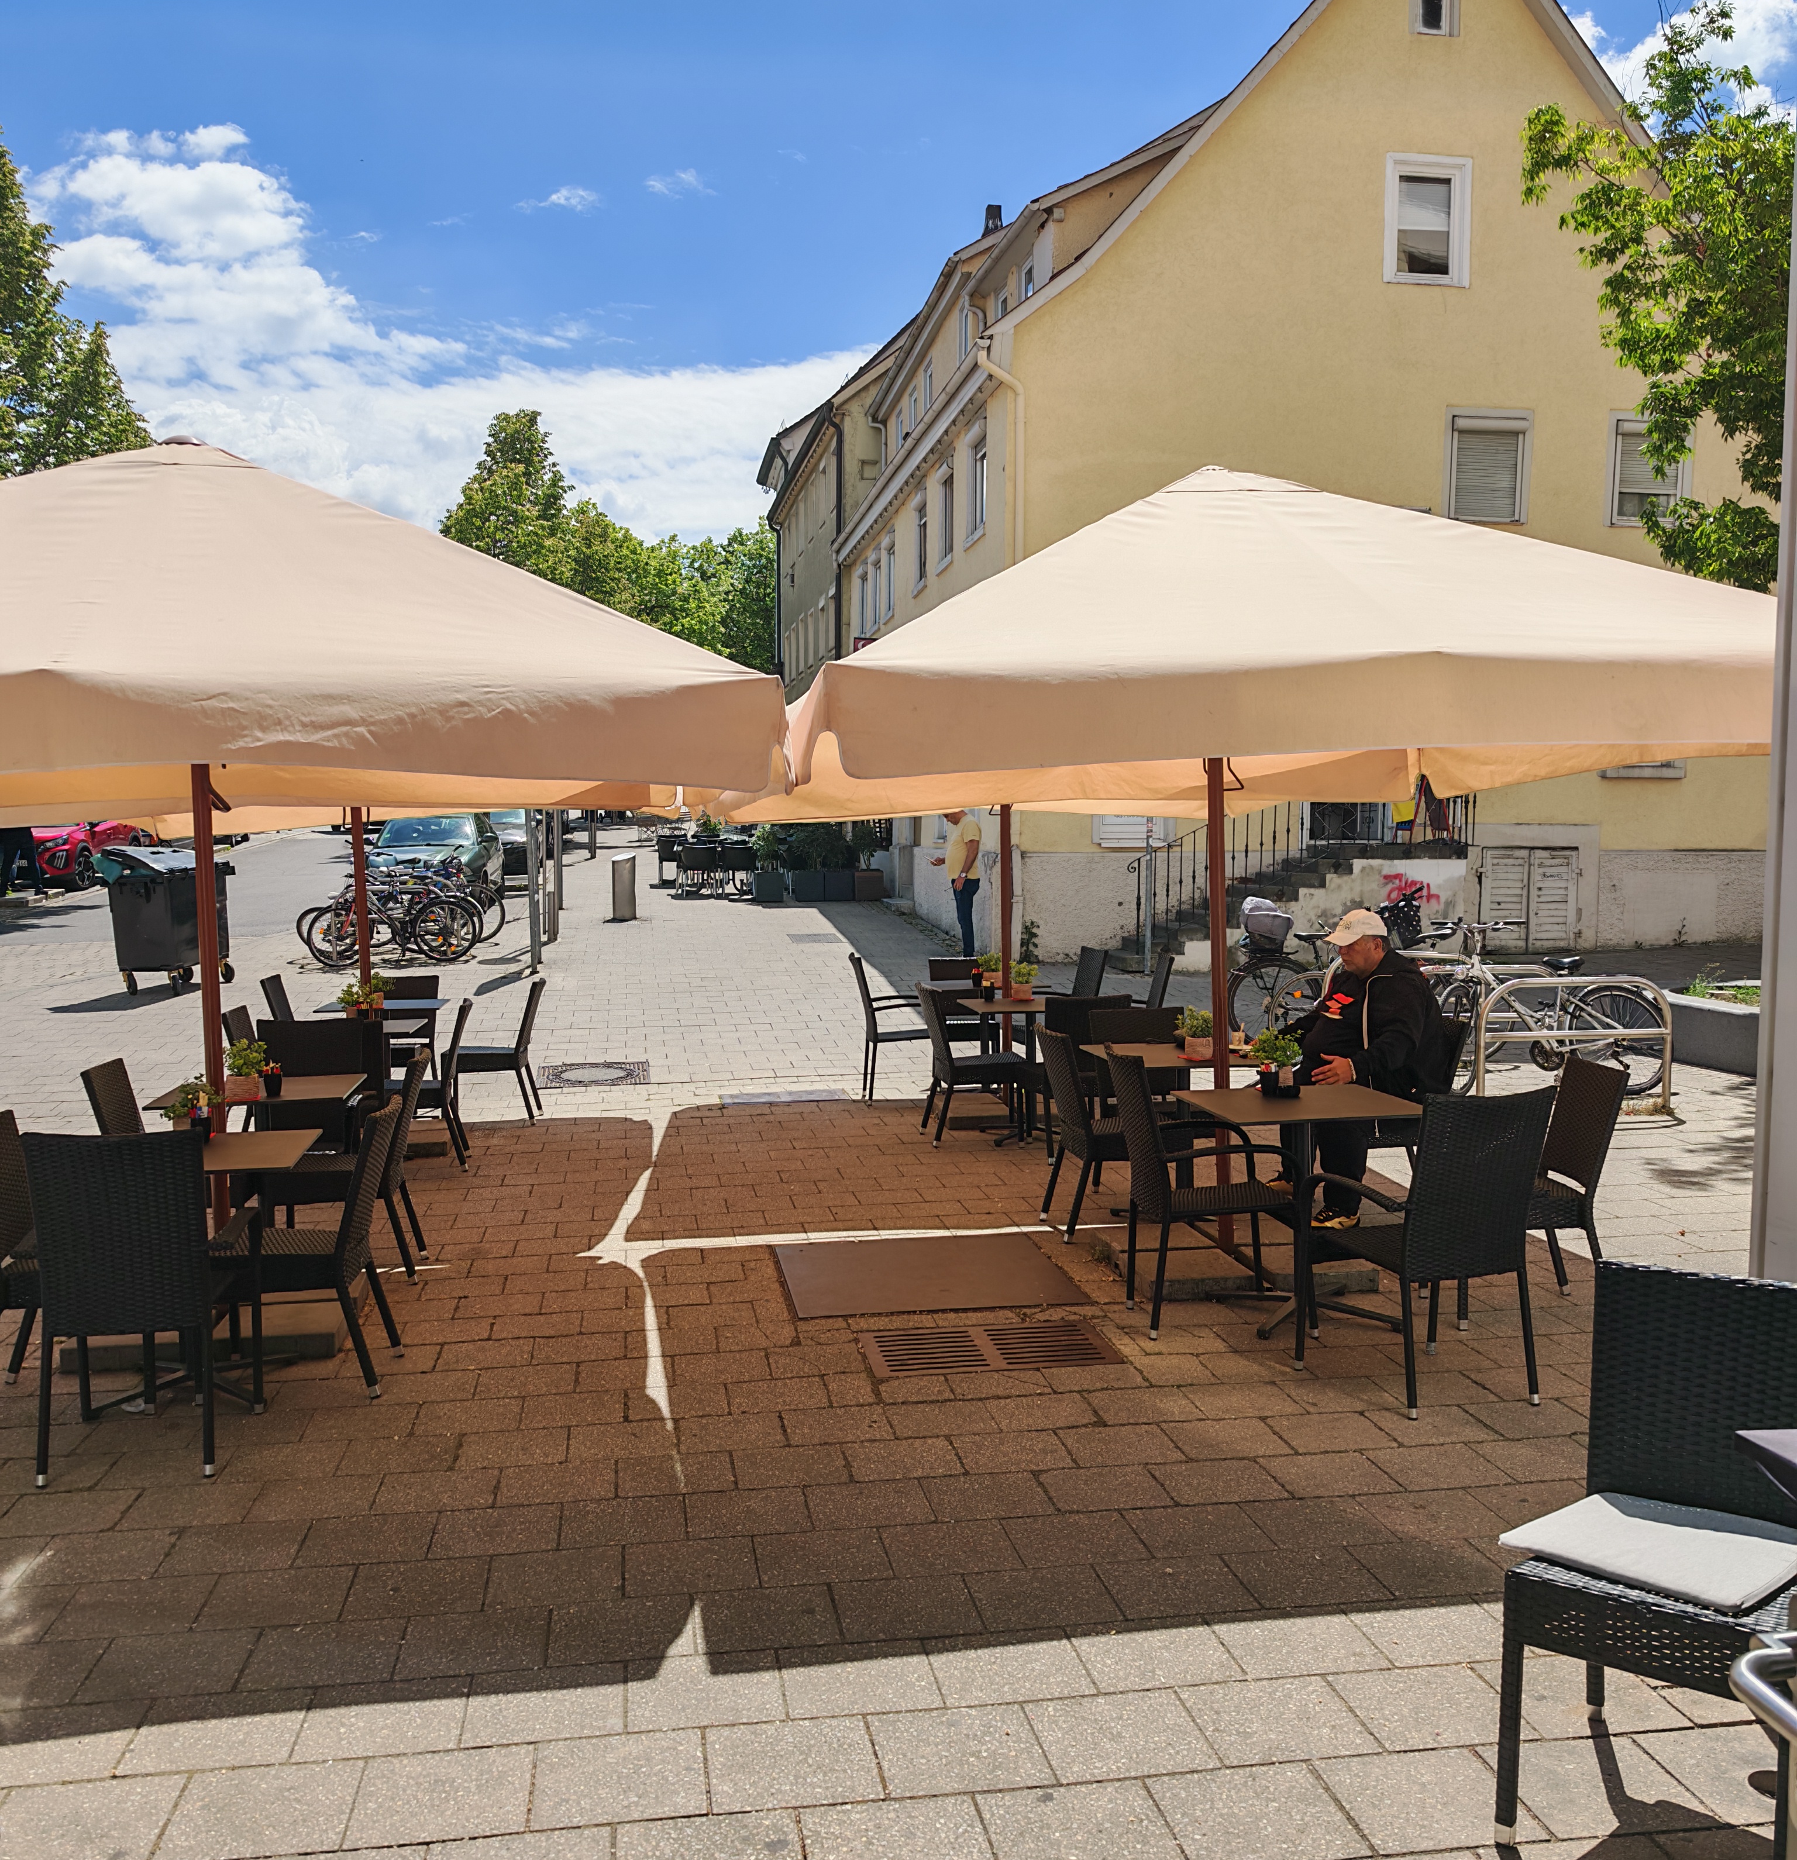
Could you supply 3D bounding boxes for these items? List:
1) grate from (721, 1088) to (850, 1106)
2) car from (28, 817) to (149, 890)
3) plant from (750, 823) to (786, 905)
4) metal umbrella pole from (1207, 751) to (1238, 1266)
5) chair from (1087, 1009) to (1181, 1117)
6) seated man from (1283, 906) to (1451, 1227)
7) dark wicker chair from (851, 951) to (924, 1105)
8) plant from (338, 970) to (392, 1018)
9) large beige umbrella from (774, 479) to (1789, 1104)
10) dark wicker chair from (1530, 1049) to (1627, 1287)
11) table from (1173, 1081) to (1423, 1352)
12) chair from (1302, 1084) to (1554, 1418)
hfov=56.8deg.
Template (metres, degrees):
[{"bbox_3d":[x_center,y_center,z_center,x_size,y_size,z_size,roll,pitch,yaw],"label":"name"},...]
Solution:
[{"bbox_3d":[-0.741,1.097,10.819,0.810,0.030,0.430,-1,3,-8],"label":"grate"},{"bbox_3d":[-15.850,-1.620,31.500,1.780,1.550,4.300,-1,4,-7],"label":"car"},{"bbox_3d":[-1.956,-1.029,25.541,0.530,1.220,0.530,-1,6,-8],"label":"plant"},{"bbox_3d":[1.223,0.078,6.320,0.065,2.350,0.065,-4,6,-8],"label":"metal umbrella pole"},{"bbox_3d":[1.216,0.823,7.663,0.460,0.860,0.580,-1,5,-15],"label":"chair"},{"bbox_3d":[1.970,0.580,7.300,0.840,1.340,0.630,-1,5,-14],"label":"seated man"},{"bbox_3d":[0.019,0.641,10.700,0.610,0.930,0.550,-1,5,-7],"label":"dark wicker chair"},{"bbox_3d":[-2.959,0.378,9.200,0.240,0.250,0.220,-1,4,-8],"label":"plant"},{"bbox_3d":[1.240,-0.237,6.397,3.420,3.070,3.420,-2,3,-10],"label":"large beige umbrella"},{"bbox_3d":[2.242,0.904,5.814,0.580,0.880,0.470,-2,4,-9],"label":"dark wicker chair"},{"bbox_3d":[1.419,0.969,5.783,0.750,0.730,0.750,-1,4,-8],"label":"table"},{"bbox_3d":[1.602,0.922,5.046,0.560,0.930,0.600,-2,4,-17],"label":"chair"}]

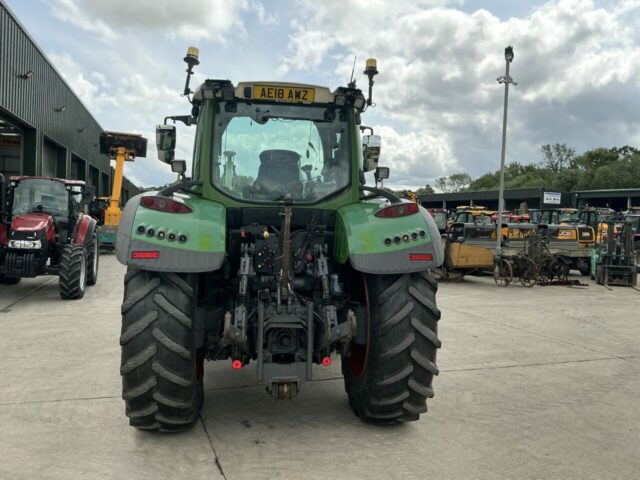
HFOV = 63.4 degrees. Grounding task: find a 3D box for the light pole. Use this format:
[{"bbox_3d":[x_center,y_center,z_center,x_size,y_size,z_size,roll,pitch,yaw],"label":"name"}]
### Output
[{"bbox_3d":[6.790,-2.899,19.000,0.700,8.400,0.500,3,2,20],"label":"light pole"}]

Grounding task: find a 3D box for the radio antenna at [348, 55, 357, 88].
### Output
[{"bbox_3d":[0.292,-1.511,4.650,0.070,0.310,0.070,1,2,-9],"label":"radio antenna"}]

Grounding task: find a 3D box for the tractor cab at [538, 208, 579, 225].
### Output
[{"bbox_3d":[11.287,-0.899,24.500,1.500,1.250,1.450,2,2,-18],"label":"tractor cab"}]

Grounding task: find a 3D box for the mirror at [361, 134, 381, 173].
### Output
[{"bbox_3d":[0.602,-1.007,6.050,0.210,0.450,0.120,1,2,6],"label":"mirror"}]

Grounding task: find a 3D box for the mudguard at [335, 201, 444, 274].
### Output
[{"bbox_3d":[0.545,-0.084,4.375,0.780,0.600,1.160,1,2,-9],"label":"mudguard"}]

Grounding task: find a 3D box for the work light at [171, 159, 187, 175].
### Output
[{"bbox_3d":[-1.153,-0.597,4.230,0.105,0.105,0.080,2,9,5],"label":"work light"}]

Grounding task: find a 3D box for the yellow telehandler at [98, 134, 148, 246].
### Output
[{"bbox_3d":[-10.348,-2.725,26.663,2.400,5.900,4.800,1,3,-15],"label":"yellow telehandler"}]

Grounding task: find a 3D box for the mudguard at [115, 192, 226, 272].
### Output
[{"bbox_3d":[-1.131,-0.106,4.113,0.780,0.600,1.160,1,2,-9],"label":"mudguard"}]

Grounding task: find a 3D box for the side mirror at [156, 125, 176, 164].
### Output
[{"bbox_3d":[-1.696,-1.057,5.720,0.220,0.450,0.120,0,2,-22],"label":"side mirror"}]

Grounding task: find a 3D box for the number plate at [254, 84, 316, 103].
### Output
[{"bbox_3d":[-0.297,-1.230,4.363,0.520,0.112,0.012,1,2,-9],"label":"number plate"}]

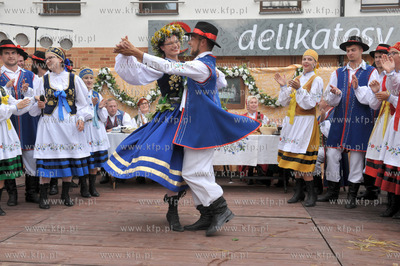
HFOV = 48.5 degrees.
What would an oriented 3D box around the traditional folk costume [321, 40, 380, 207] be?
[{"bbox_3d":[1.690,-0.136,4.932,0.620,1.870,0.460,2,3,37],"label":"traditional folk costume"}]

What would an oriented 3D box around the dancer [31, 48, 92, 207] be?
[{"bbox_3d":[-1.513,-0.071,4.818,0.610,1.730,0.450,0,3,-14],"label":"dancer"}]

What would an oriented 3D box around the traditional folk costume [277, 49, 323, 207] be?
[{"bbox_3d":[1.124,-0.069,4.960,0.500,1.730,0.500,3,4,45],"label":"traditional folk costume"}]

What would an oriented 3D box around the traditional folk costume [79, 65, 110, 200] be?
[{"bbox_3d":[-1.325,-0.015,5.379,0.500,1.570,0.420,-1,3,-27],"label":"traditional folk costume"}]

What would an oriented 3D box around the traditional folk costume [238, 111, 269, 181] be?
[{"bbox_3d":[0.777,0.196,6.450,0.480,1.000,0.550,0,3,3],"label":"traditional folk costume"}]

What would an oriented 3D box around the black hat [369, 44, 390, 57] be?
[{"bbox_3d":[2.184,-0.975,5.300,0.310,0.130,0.340,2,3,40],"label":"black hat"}]

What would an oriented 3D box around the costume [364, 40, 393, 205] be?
[{"bbox_3d":[2.163,-0.131,5.285,0.580,1.830,0.440,2,3,40],"label":"costume"}]

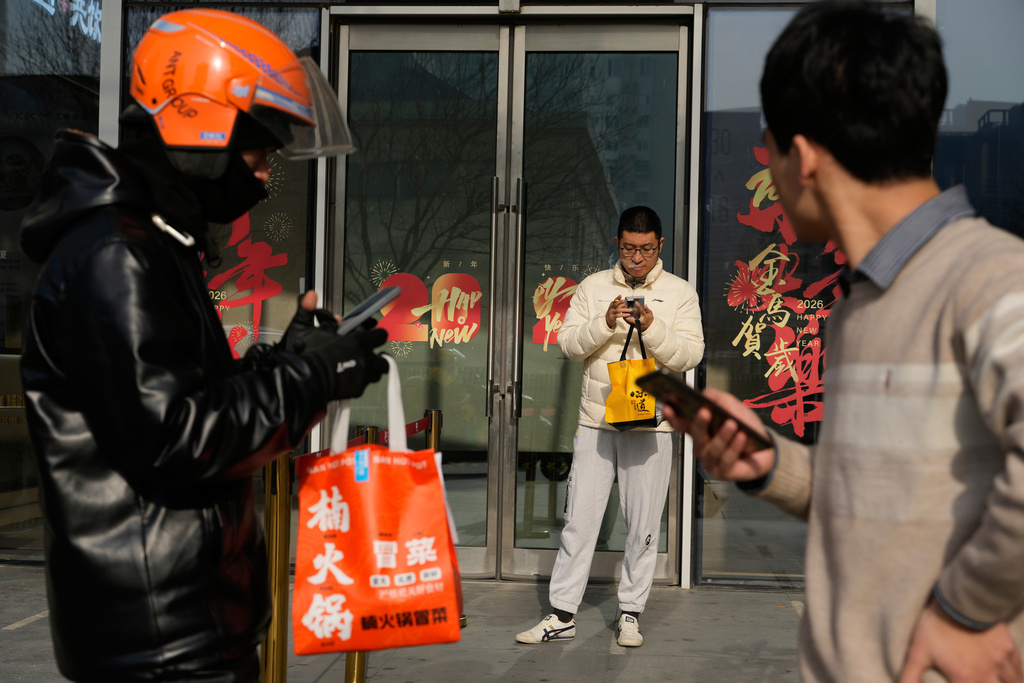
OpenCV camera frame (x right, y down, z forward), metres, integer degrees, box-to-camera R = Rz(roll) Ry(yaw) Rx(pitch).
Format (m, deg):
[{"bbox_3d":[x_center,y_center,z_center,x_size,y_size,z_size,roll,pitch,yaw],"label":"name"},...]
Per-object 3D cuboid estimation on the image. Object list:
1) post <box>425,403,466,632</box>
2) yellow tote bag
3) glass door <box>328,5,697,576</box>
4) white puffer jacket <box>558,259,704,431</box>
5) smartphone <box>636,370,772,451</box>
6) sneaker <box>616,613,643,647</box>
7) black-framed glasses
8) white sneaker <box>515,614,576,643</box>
[{"bbox_3d":[-0.333,0.724,6.825,0.315,0.885,0.315,1,-1,3],"label":"post"},{"bbox_3d":[0.456,0.133,6.290,0.195,0.405,0.120,-2,-1,3],"label":"yellow tote bag"},{"bbox_3d":[-0.017,-0.203,8.181,1.764,2.784,0.200,1,-1,6],"label":"glass door"},{"bbox_3d":[0.469,0.012,6.470,0.560,0.670,0.420,1,-1,3],"label":"white puffer jacket"},{"bbox_3d":[0.230,0.087,1.967,0.163,0.009,0.077,36,25,21],"label":"smartphone"},{"bbox_3d":[0.467,1.130,6.528,0.100,0.105,0.272,1,-1,3],"label":"sneaker"},{"bbox_3d":[0.496,-0.369,6.475,0.146,0.046,0.142,1,16,3],"label":"black-framed glasses"},{"bbox_3d":[0.136,1.121,6.515,0.268,0.105,0.100,2,-1,-35],"label":"white sneaker"}]

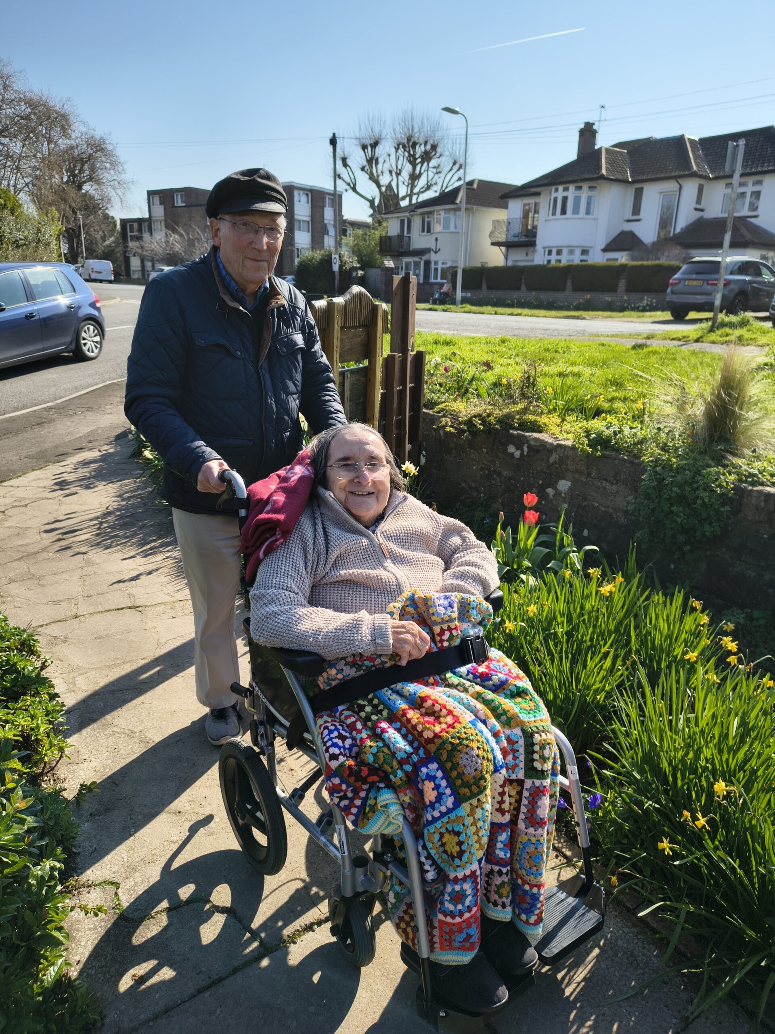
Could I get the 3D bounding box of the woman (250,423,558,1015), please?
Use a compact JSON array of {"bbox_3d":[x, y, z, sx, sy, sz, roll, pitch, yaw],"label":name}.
[{"bbox_3d":[0.094,0.338,1.529,0.600,1.040,0.740,-12,23,-34],"label":"woman"}]

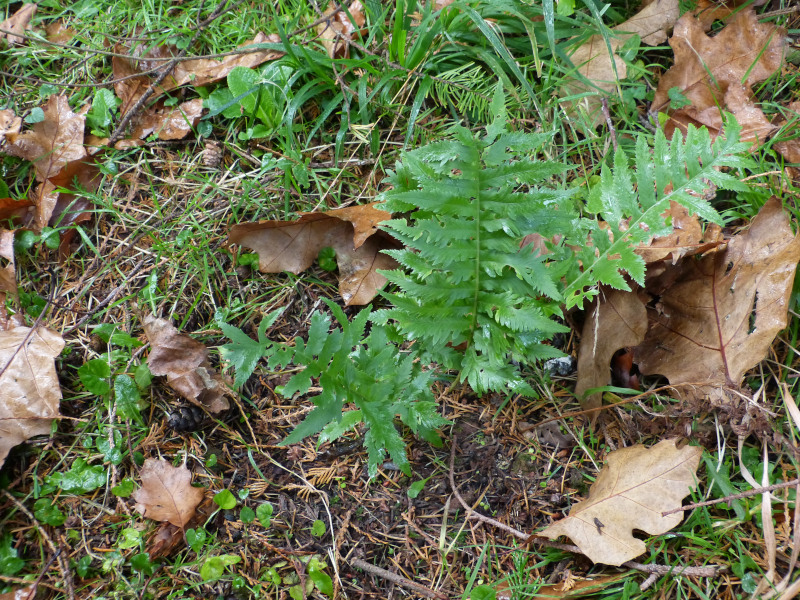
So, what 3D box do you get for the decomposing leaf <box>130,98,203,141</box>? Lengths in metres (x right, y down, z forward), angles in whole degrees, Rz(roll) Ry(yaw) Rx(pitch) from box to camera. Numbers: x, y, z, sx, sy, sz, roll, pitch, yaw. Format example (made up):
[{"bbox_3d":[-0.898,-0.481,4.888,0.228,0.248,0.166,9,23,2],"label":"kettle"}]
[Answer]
[{"bbox_3d":[-0.244,-0.186,1.144,0.079,0.025,0.050,-14,58,-9],"label":"decomposing leaf"}]

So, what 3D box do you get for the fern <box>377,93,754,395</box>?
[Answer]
[{"bbox_3d":[0.145,-0.051,0.982,0.320,0.160,0.235,0,57,0],"label":"fern"}]

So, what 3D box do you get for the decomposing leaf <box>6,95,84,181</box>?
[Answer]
[{"bbox_3d":[-0.356,-0.166,1.119,0.082,0.035,0.091,29,62,17],"label":"decomposing leaf"}]

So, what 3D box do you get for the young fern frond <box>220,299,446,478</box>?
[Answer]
[{"bbox_3d":[-0.058,0.077,0.941,0.180,0.080,0.140,0,57,0],"label":"young fern frond"}]

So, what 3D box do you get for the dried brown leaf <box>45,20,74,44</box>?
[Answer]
[{"bbox_3d":[-0.386,-0.304,1.232,0.032,0.015,0.038,-8,57,-5],"label":"dried brown leaf"}]

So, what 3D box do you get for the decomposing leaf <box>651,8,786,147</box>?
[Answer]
[{"bbox_3d":[0.346,-0.243,1.175,0.122,0.035,0.195,14,58,9],"label":"decomposing leaf"}]

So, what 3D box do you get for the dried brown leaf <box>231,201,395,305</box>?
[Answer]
[{"bbox_3d":[-0.083,-0.044,1.037,0.158,0.055,0.085,0,57,0],"label":"dried brown leaf"}]

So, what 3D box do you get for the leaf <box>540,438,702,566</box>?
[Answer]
[{"bbox_3d":[0.190,0.161,0.910,0.069,0.030,0.153,34,63,20],"label":"leaf"}]

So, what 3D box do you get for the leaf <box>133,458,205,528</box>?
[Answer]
[{"bbox_3d":[-0.197,0.163,0.917,0.058,0.025,0.052,11,58,7],"label":"leaf"}]

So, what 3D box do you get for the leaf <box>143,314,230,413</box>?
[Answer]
[{"bbox_3d":[-0.198,0.056,0.978,0.118,0.040,0.045,33,63,19],"label":"leaf"}]

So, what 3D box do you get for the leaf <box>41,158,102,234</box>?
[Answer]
[{"bbox_3d":[-0.331,-0.104,1.094,0.051,0.030,0.095,1,57,1],"label":"leaf"}]

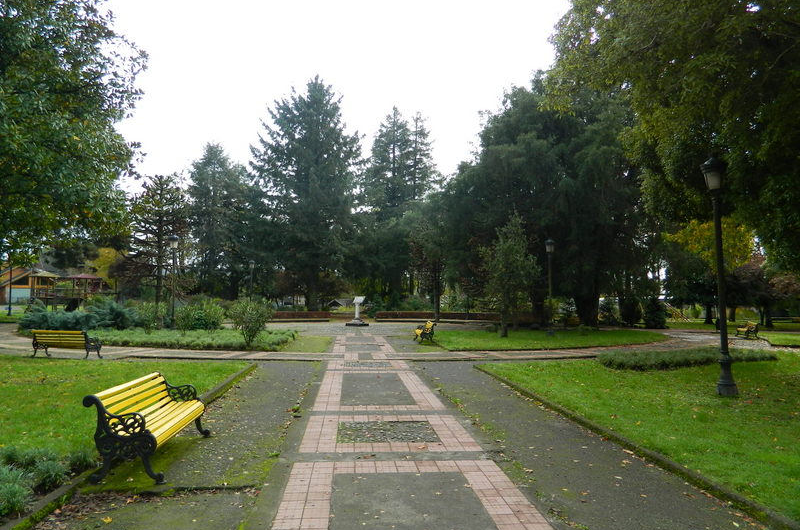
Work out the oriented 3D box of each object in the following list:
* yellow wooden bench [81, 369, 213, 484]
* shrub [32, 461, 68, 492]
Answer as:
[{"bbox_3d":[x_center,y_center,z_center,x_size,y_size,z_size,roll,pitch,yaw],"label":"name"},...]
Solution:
[{"bbox_3d":[-2.584,1.645,6.176,0.710,0.810,1.930,0,-4,-6],"label":"yellow wooden bench"},{"bbox_3d":[-2.968,1.765,4.915,0.310,0.230,0.310,0,-4,0],"label":"shrub"}]

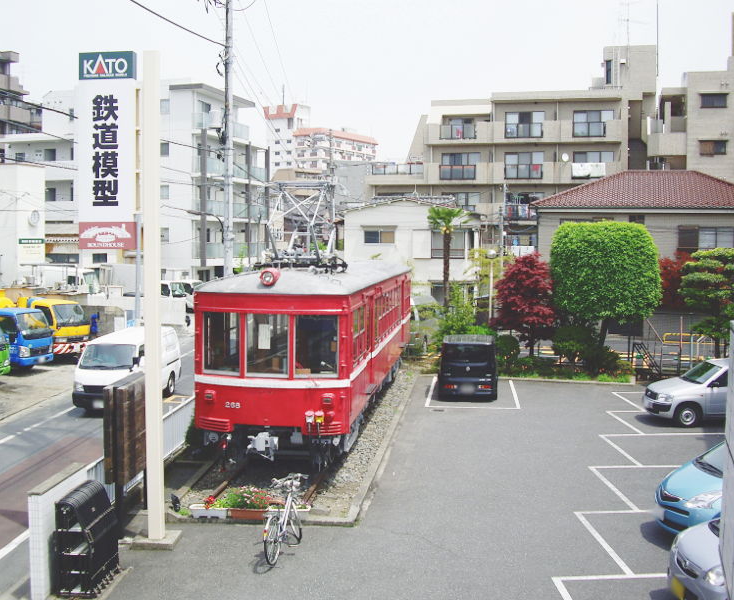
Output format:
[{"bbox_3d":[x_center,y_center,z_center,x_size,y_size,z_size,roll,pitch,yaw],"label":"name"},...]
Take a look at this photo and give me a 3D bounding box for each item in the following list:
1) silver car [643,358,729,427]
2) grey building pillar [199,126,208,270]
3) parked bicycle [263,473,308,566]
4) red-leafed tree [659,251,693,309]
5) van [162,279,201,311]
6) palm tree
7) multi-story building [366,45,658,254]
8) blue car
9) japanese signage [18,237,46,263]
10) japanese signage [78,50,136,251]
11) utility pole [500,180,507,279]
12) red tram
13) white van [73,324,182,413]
[{"bbox_3d":[8.956,2.237,21.756,4.200,1.510,1.690,0,3,-3],"label":"silver car"},{"bbox_3d":[-10.389,-6.476,55.696,0.360,8.950,0.360,1,4,7],"label":"grey building pillar"},{"bbox_3d":[-1.098,2.954,12.054,0.570,1.040,1.680,1,3,14],"label":"parked bicycle"},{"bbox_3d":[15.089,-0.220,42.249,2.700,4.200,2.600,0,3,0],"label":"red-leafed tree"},{"bbox_3d":[-11.424,-0.009,52.085,4.000,2.050,1.680,2,3,22],"label":"van"},{"bbox_3d":[2.937,-0.559,32.033,1.500,5.720,1.500,1,4,7],"label":"palm tree"},{"bbox_3d":[10.065,-8.421,63.515,18.800,17.300,11.000,1,4,8],"label":"multi-story building"},{"bbox_3d":[6.334,2.760,13.271,3.950,1.640,1.690,0,4,-5],"label":"blue car"},{"bbox_3d":[-15.958,-2.361,41.742,0.100,1.130,1.650,2,4,28],"label":"japanese signage"},{"bbox_3d":[-3.757,-2.145,12.697,0.800,2.800,0.140,1,4,10],"label":"japanese signage"},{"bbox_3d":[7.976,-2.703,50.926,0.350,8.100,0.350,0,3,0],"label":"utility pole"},{"bbox_3d":[-0.798,0.991,22.079,2.770,3.650,14.505,1,4,7],"label":"red tram"},{"bbox_3d":[-6.392,1.869,23.594,1.690,1.950,4.600,0,3,2],"label":"white van"}]

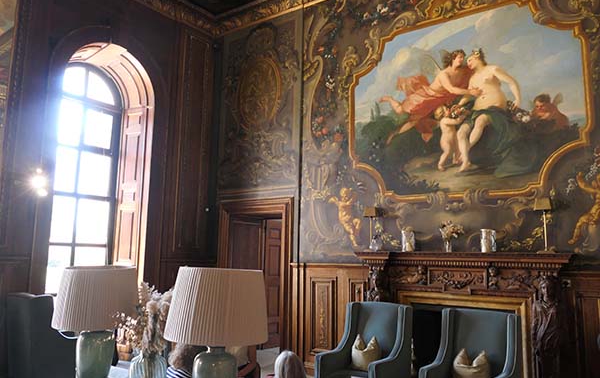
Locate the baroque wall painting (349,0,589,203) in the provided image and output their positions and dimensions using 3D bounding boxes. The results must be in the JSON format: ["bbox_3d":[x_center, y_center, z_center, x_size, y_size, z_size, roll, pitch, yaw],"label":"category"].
[{"bbox_3d":[1.830,-1.006,5.656,2.850,2.264,0.080,-5,-10,36],"label":"baroque wall painting"}]

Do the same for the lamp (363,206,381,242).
[{"bbox_3d":[0.885,0.501,5.840,0.170,0.540,0.170,-5,-10,36],"label":"lamp"}]

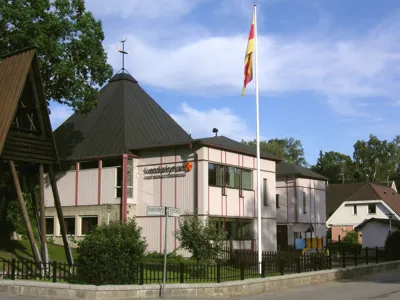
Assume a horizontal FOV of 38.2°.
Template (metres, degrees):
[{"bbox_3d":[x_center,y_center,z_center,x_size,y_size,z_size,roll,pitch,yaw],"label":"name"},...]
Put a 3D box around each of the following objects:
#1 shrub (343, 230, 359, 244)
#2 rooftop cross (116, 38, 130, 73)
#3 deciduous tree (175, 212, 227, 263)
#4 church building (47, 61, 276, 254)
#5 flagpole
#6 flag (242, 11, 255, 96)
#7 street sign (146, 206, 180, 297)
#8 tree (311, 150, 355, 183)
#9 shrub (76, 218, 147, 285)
[{"bbox_3d":[14.422,8.432,55.370,1.551,1.421,1.500,0,-8,0],"label":"shrub"},{"bbox_3d":[-5.405,-6.665,40.826,0.350,2.595,1.100,-6,-10,37],"label":"rooftop cross"},{"bbox_3d":[0.040,3.505,22.935,2.024,2.197,2.000,0,-8,0],"label":"deciduous tree"},{"bbox_3d":[-2.774,0.355,37.465,14.500,12.424,10.000,-6,-10,37],"label":"church building"},{"bbox_3d":[1.975,-0.515,19.674,0.130,9.382,0.130,0,-8,0],"label":"flagpole"},{"bbox_3d":[1.690,-3.344,20.031,0.399,3.050,0.250,0,-8,0],"label":"flag"},{"bbox_3d":[-1.005,2.802,15.913,0.800,2.455,0.450,-4,-9,25],"label":"street sign"},{"bbox_3d":[19.671,6.508,84.948,7.500,13.000,7.000,0,-8,0],"label":"tree"},{"bbox_3d":[-2.581,2.984,16.947,1.943,1.878,1.850,0,-8,0],"label":"shrub"}]

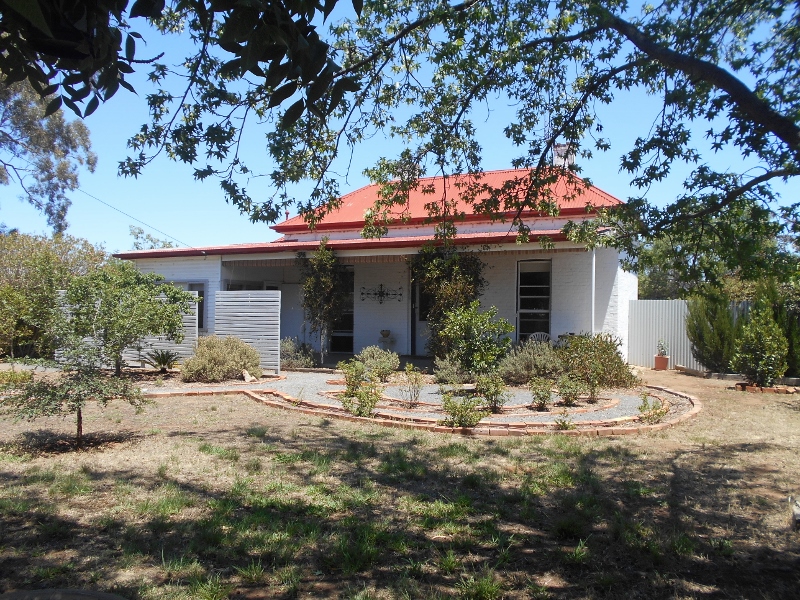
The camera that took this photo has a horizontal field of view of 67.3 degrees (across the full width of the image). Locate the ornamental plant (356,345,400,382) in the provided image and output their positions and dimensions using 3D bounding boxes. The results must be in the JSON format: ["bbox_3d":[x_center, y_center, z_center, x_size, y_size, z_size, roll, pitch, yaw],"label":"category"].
[{"bbox_3d":[-0.458,1.353,12.800,0.930,0.790,0.880,0,0,-2],"label":"ornamental plant"}]

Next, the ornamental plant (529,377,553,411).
[{"bbox_3d":[2.244,1.466,9.596,0.390,0.530,0.390,0,0,0],"label":"ornamental plant"}]

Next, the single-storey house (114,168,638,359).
[{"bbox_3d":[-0.564,-1.102,19.315,15.367,5.681,8.000,0,0,28],"label":"single-storey house"}]

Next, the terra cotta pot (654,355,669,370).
[{"bbox_3d":[6.700,1.590,15.396,0.360,0.380,0.360,0,0,0],"label":"terra cotta pot"}]

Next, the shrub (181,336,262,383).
[{"bbox_3d":[-3.920,1.232,13.196,1.750,0.930,1.500,0,0,0],"label":"shrub"}]

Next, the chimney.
[{"bbox_3d":[4.707,-4.103,17.300,0.560,0.850,0.580,0,0,24],"label":"chimney"}]

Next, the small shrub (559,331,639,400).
[{"bbox_3d":[3.877,1.164,11.797,1.600,1.170,1.500,0,0,0],"label":"small shrub"}]

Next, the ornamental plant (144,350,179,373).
[{"bbox_3d":[-5.715,1.450,14.400,0.950,0.560,0.900,1,0,-22],"label":"ornamental plant"}]

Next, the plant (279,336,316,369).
[{"bbox_3d":[-2.561,1.305,14.800,1.000,0.810,0.850,0,0,-10],"label":"plant"}]

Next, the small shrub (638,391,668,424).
[{"bbox_3d":[3.579,1.505,8.450,0.420,0.460,0.400,0,0,23],"label":"small shrub"}]

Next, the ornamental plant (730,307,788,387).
[{"bbox_3d":[7.537,0.938,12.597,1.200,1.680,1.150,0,0,0],"label":"ornamental plant"}]

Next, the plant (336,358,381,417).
[{"bbox_3d":[-0.605,1.279,9.196,0.660,0.860,0.650,0,0,0],"label":"plant"}]

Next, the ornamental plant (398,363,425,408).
[{"bbox_3d":[0.182,1.344,9.500,0.400,0.720,0.400,0,0,1],"label":"ornamental plant"}]

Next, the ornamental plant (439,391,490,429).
[{"bbox_3d":[0.860,1.455,7.950,0.640,0.470,0.550,0,0,6],"label":"ornamental plant"}]

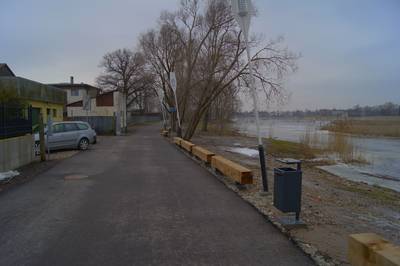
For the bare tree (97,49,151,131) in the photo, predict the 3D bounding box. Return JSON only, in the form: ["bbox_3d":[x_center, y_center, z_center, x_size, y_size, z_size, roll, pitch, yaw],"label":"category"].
[{"bbox_3d":[-7.180,-3.857,28.316,5.200,7.810,5.000,0,4,0],"label":"bare tree"}]

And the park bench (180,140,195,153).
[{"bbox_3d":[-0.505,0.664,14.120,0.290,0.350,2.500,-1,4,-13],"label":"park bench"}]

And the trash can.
[{"bbox_3d":[1.482,0.943,5.048,0.370,0.996,0.330,-1,4,-13],"label":"trash can"}]

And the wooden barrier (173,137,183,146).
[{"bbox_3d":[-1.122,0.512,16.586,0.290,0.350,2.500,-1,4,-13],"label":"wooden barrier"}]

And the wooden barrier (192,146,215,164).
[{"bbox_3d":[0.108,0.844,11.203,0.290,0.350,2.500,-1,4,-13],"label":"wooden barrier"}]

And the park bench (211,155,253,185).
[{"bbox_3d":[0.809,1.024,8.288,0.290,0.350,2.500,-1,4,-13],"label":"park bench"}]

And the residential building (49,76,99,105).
[{"bbox_3d":[-17.300,-3.731,39.345,7.500,6.200,8.000,-1,4,-9],"label":"residential building"}]

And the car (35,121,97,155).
[{"bbox_3d":[-7.100,0.202,14.340,1.780,1.490,4.500,1,4,22],"label":"car"}]

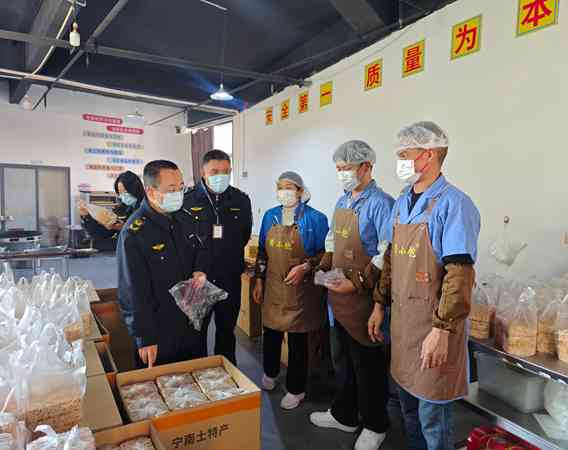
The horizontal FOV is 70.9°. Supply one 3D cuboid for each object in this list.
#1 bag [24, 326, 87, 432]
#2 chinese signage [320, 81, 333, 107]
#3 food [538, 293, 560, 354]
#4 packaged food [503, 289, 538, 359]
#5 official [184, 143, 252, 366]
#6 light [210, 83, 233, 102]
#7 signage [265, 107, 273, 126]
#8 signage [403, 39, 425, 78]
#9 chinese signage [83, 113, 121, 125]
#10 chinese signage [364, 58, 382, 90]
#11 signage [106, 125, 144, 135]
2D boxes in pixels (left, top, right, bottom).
[{"bbox_3d":[-0.737,0.485,1.293,0.165,0.280,0.140,-1,4,-28],"label":"bag"},{"bbox_3d":[0.557,-1.706,5.225,0.020,0.290,0.300,1,6,-24],"label":"chinese signage"},{"bbox_3d":[1.264,0.477,1.920,0.130,0.270,0.120,1,6,-24],"label":"food"},{"bbox_3d":[1.206,0.506,2.042,0.110,0.300,0.125,-1,4,-28],"label":"packaged food"},{"bbox_3d":[-0.400,0.405,2.400,0.480,1.700,0.310,2,5,-14],"label":"official"},{"bbox_3d":[-0.609,-1.301,3.900,0.225,0.160,0.225,1,6,-24],"label":"light"},{"bbox_3d":[-0.263,-1.903,7.013,0.020,0.293,0.289,-1,4,-28],"label":"signage"},{"bbox_3d":[1.301,-1.671,4.025,0.020,0.293,0.289,-1,4,-28],"label":"signage"},{"bbox_3d":[-3.887,-2.266,8.538,0.779,0.125,0.030,-1,4,-28],"label":"chinese signage"},{"bbox_3d":[0.966,-1.610,4.297,0.020,0.290,0.300,1,6,-24],"label":"chinese signage"},{"bbox_3d":[-3.478,-2.082,8.766,0.779,0.125,0.030,-1,4,-28],"label":"signage"}]

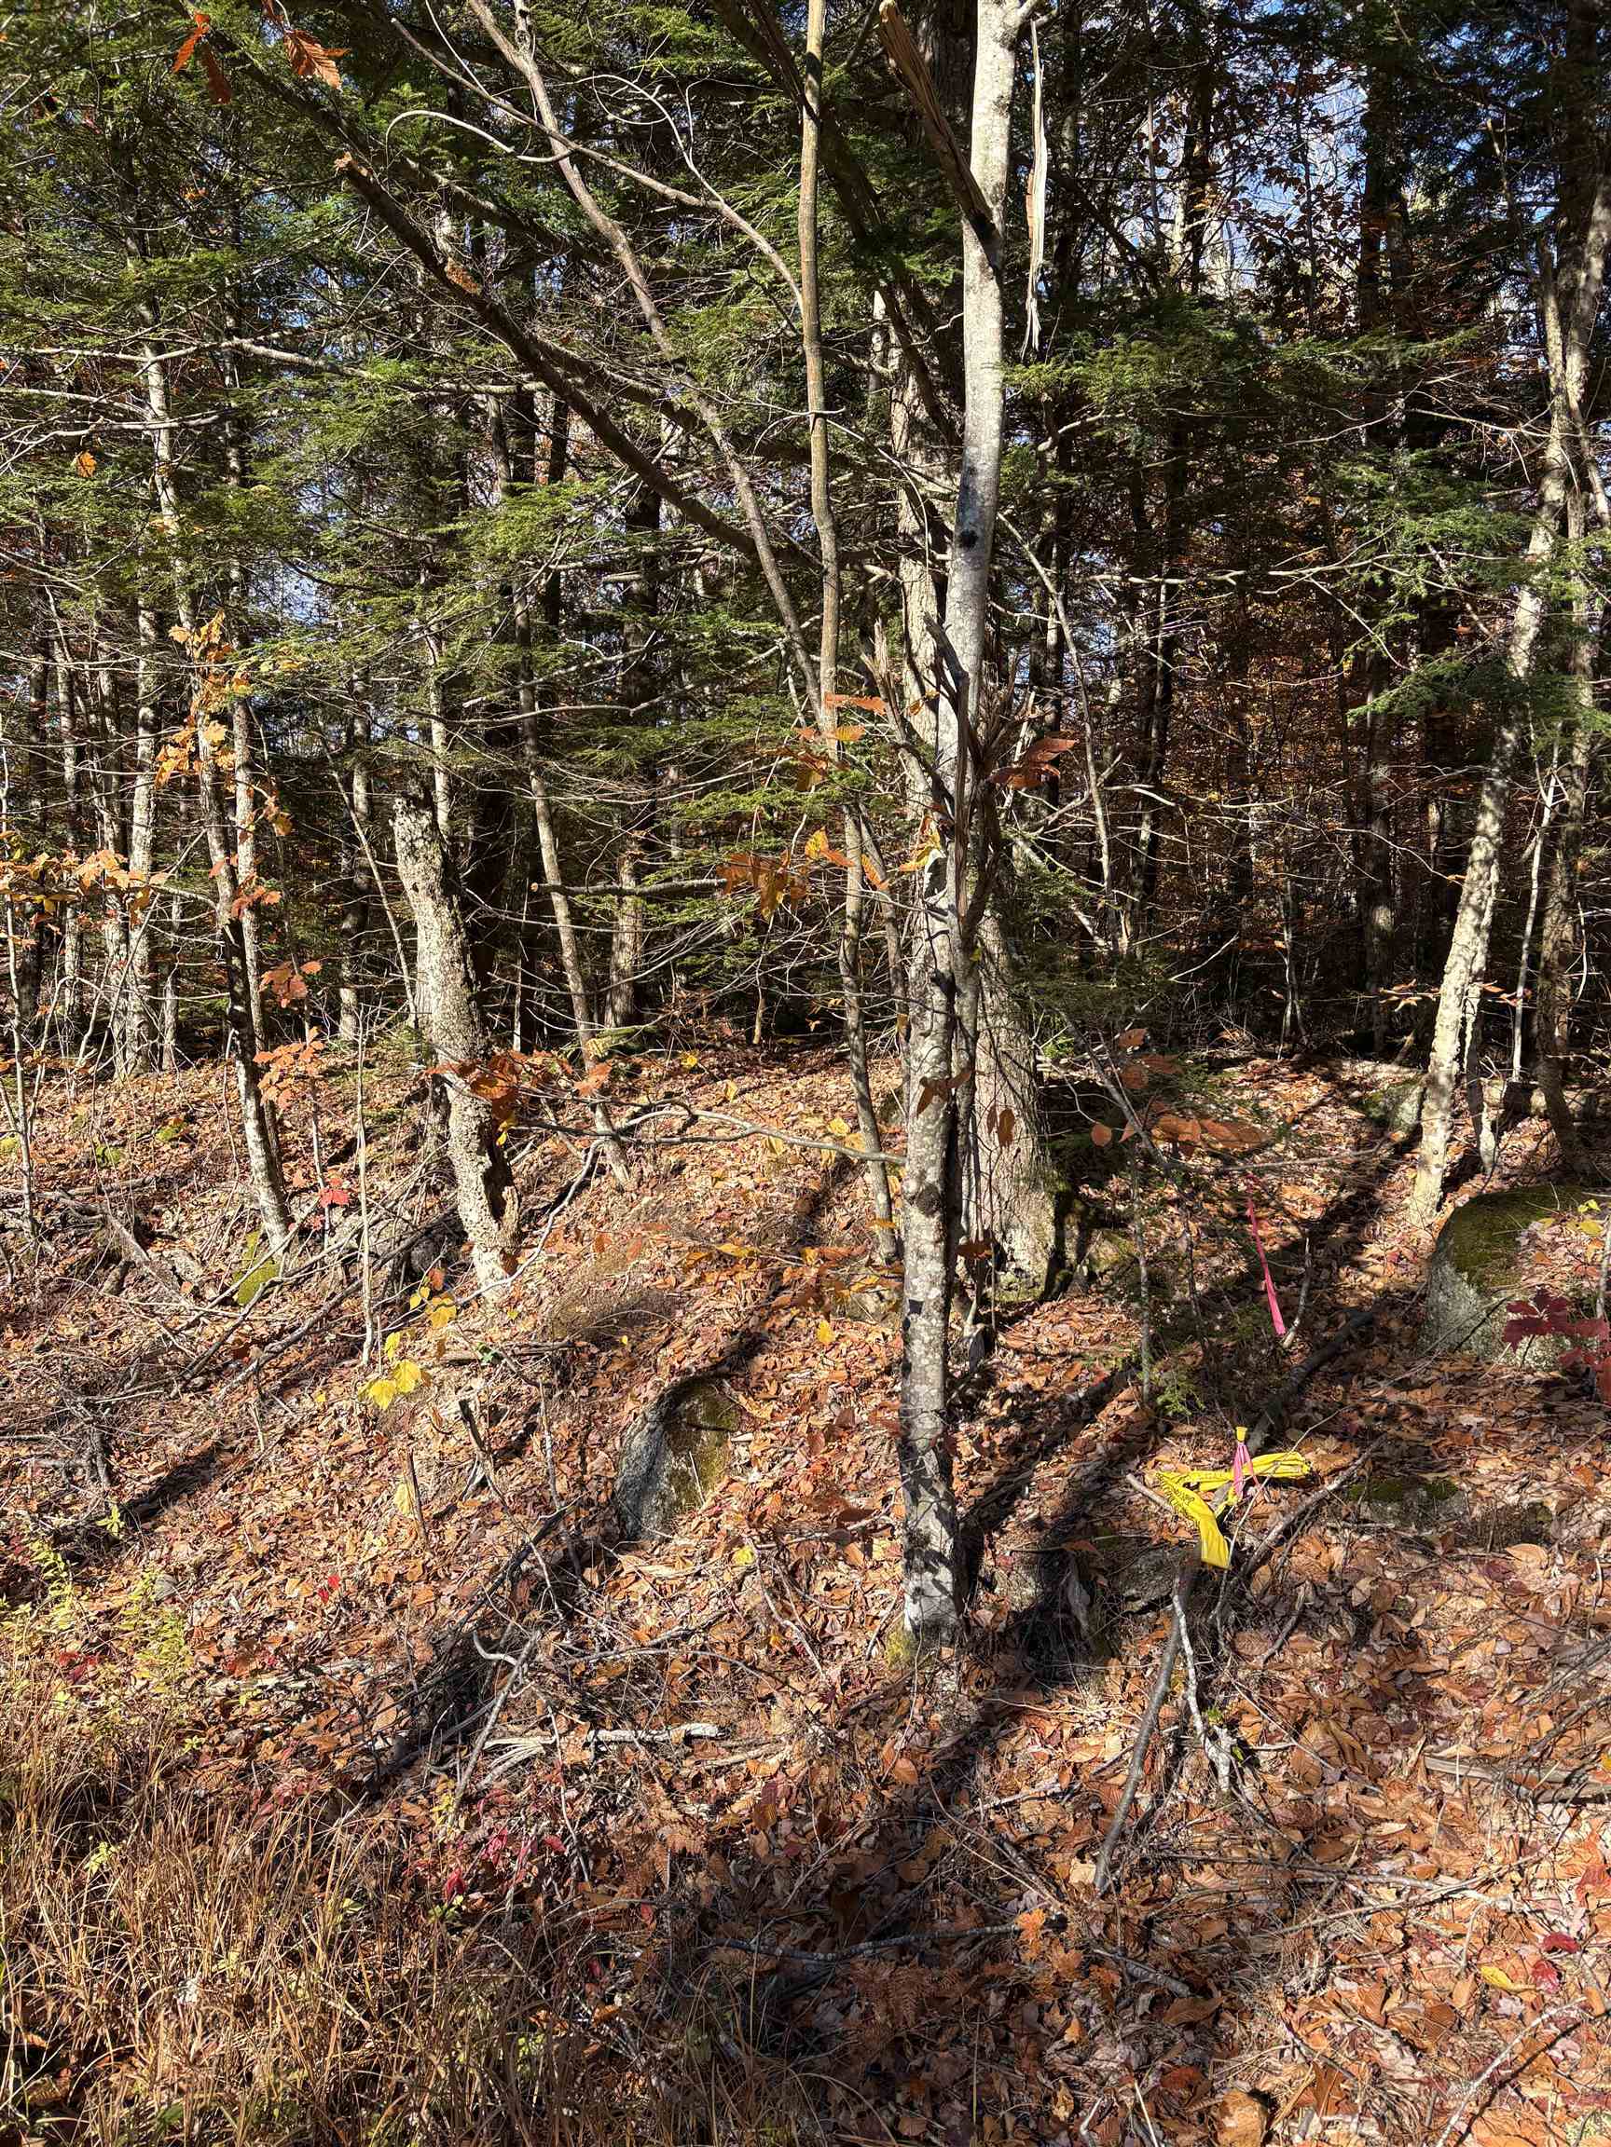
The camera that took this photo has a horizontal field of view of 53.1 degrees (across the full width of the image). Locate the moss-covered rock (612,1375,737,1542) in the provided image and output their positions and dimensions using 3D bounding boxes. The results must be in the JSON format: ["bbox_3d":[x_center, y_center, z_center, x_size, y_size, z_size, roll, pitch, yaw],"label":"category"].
[{"bbox_3d":[-0.369,1.107,4.700,0.360,0.380,0.360,0,12,0],"label":"moss-covered rock"}]

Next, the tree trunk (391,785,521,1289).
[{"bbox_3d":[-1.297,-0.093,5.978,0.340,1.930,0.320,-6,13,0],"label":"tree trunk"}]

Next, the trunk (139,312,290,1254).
[{"bbox_3d":[-2.322,-1.032,6.386,0.200,3.660,0.200,-3,13,0],"label":"trunk"}]

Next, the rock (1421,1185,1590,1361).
[{"bbox_3d":[2.525,0.715,5.800,0.600,0.500,0.540,5,13,24],"label":"rock"}]

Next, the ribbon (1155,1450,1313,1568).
[{"bbox_3d":[1.112,1.134,4.200,0.400,0.240,0.240,0,12,0],"label":"ribbon"}]

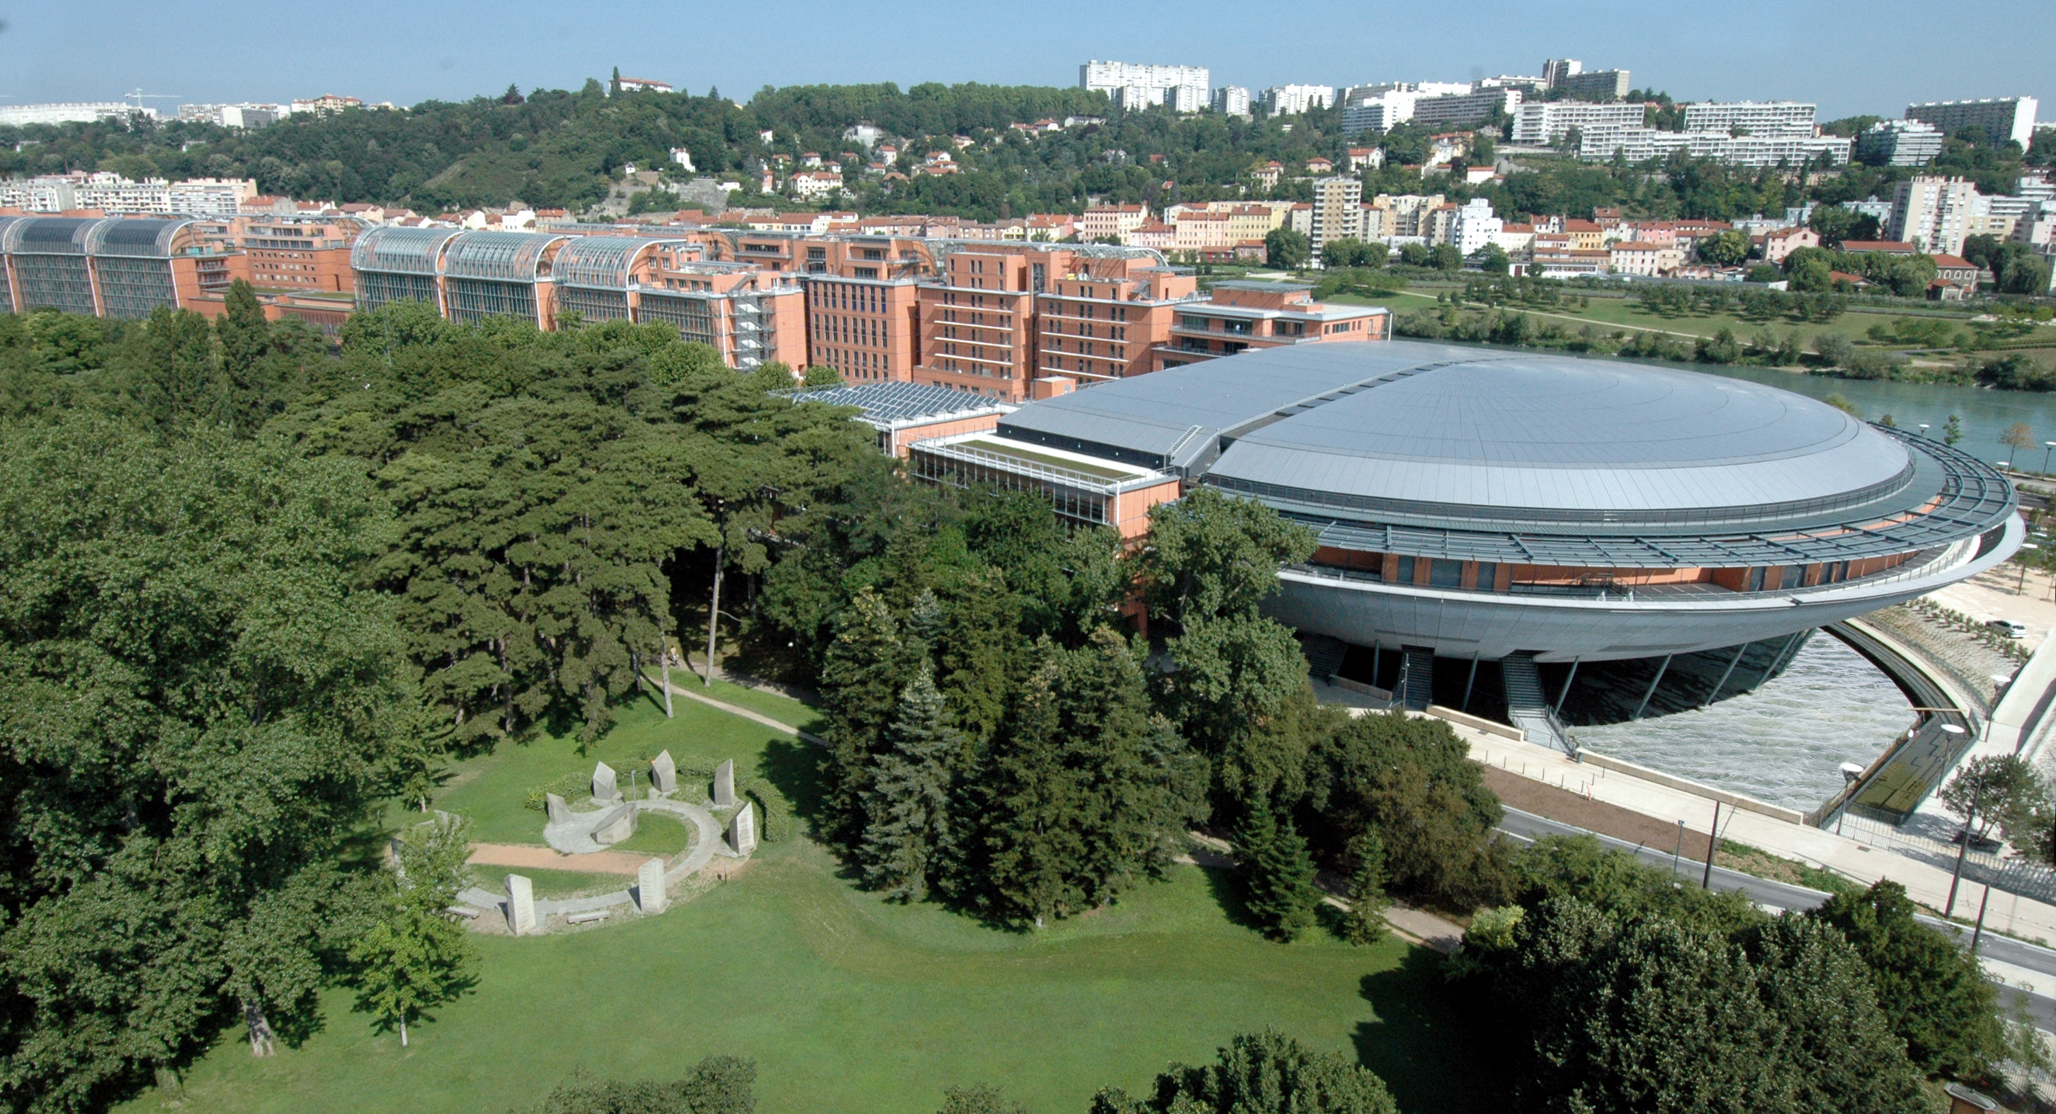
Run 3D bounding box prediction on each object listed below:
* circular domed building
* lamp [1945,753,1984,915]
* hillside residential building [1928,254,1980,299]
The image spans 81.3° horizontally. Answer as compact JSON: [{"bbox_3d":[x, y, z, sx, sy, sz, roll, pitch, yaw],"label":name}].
[{"bbox_3d":[42.044,-7.942,122.855,93.668,23.235,93.668,6,18,18],"label":"circular domed building"},{"bbox_3d":[55.126,16.943,70.531,0.350,9.800,0.350,0,17,0],"label":"lamp"},{"bbox_3d":[360.940,-109.348,467.000,17.500,15.500,11.500,1,17,6],"label":"hillside residential building"}]

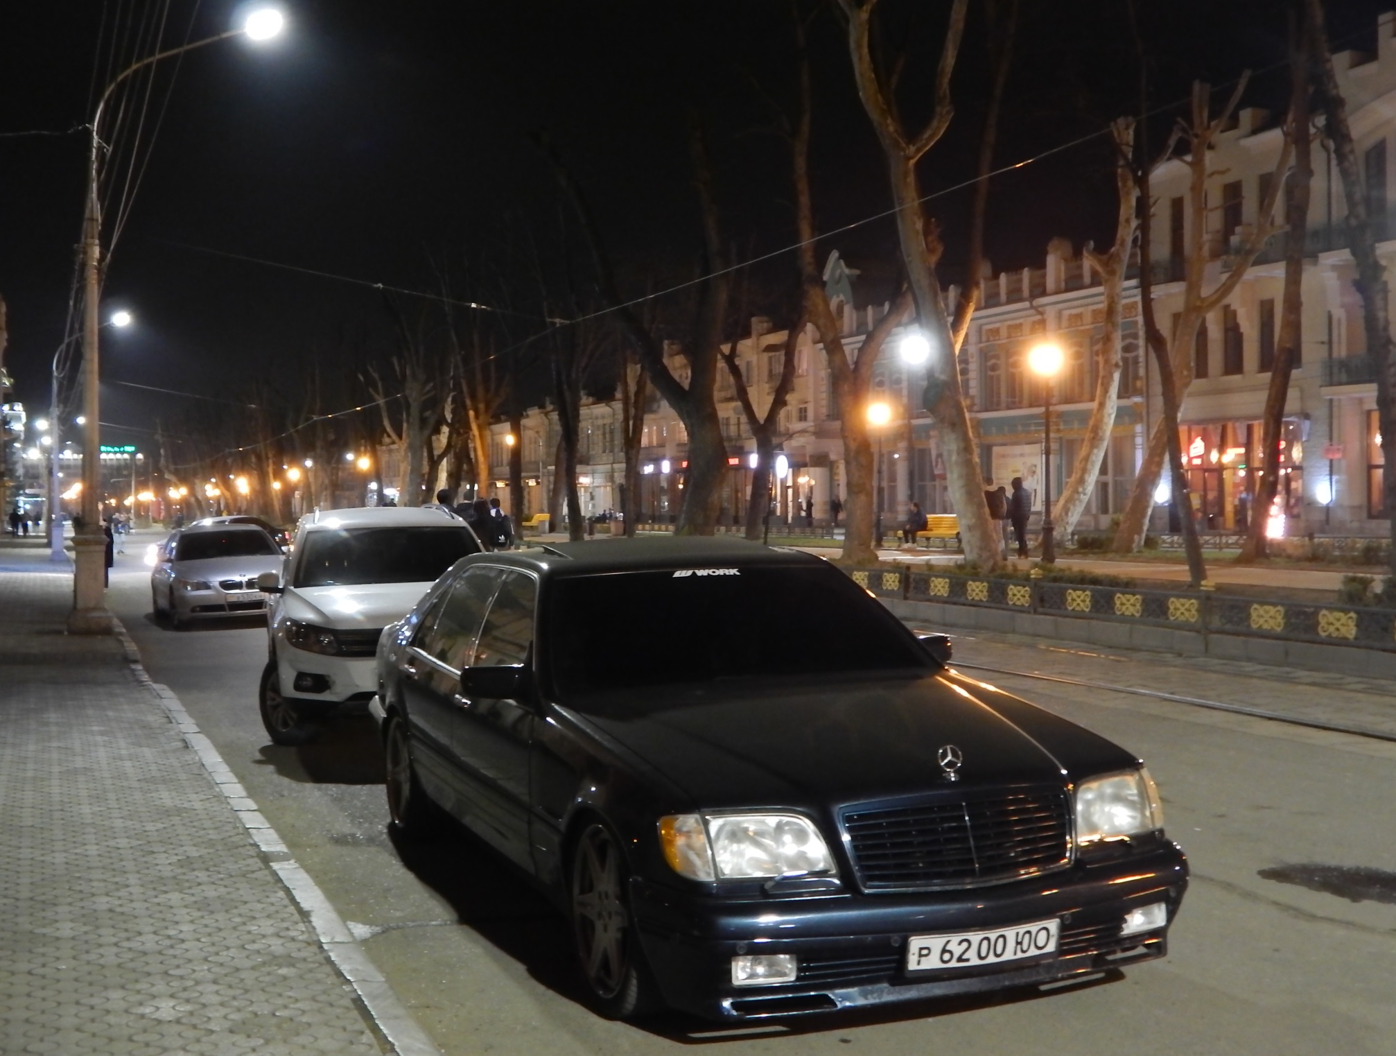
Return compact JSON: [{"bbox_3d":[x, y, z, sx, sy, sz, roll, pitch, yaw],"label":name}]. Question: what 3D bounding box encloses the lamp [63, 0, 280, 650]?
[{"bbox_3d":[-6.520,-2.660,19.500,2.600,7.900,0.560,0,1,-23],"label":"lamp"}]

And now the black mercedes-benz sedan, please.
[{"bbox_3d":[-0.151,0.806,6.773,1.890,1.470,5.160,-1,1,-22],"label":"black mercedes-benz sedan"}]

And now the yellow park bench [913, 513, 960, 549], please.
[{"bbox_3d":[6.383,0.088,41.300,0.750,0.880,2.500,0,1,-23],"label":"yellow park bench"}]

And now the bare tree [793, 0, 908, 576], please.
[{"bbox_3d":[3.069,-5.002,31.500,2.200,11.300,2.600,0,1,-23],"label":"bare tree"}]

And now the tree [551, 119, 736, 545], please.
[{"bbox_3d":[-1.500,-4.850,39.500,4.800,10.900,3.500,0,1,0],"label":"tree"}]

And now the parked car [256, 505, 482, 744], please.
[{"bbox_3d":[-2.516,0.686,12.581,1.820,1.690,4.430,-1,1,-14],"label":"parked car"}]

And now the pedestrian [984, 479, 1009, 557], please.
[{"bbox_3d":[6.229,-0.197,32.500,0.550,1.680,0.400,0,1,-23],"label":"pedestrian"}]

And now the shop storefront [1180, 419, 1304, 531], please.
[{"bbox_3d":[19.500,-1.900,56.100,0.700,4.000,6.300,0,1,-23],"label":"shop storefront"}]

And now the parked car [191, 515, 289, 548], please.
[{"bbox_3d":[-13.800,0.400,45.000,1.770,1.460,4.500,0,1,26],"label":"parked car"}]

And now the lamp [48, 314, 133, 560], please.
[{"bbox_3d":[-19.750,-3.030,50.400,2.600,8.200,0.550,0,1,-23],"label":"lamp"}]

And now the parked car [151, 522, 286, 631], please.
[{"bbox_3d":[-7.320,0.650,24.000,1.850,1.470,4.840,-3,2,-23],"label":"parked car"}]

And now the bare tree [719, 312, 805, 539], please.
[{"bbox_3d":[2.240,-3.500,54.000,3.000,7.900,2.500,0,1,0],"label":"bare tree"}]

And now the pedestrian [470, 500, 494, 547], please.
[{"bbox_3d":[-4.096,0.284,29.500,0.500,1.650,0.340,0,1,-23],"label":"pedestrian"}]

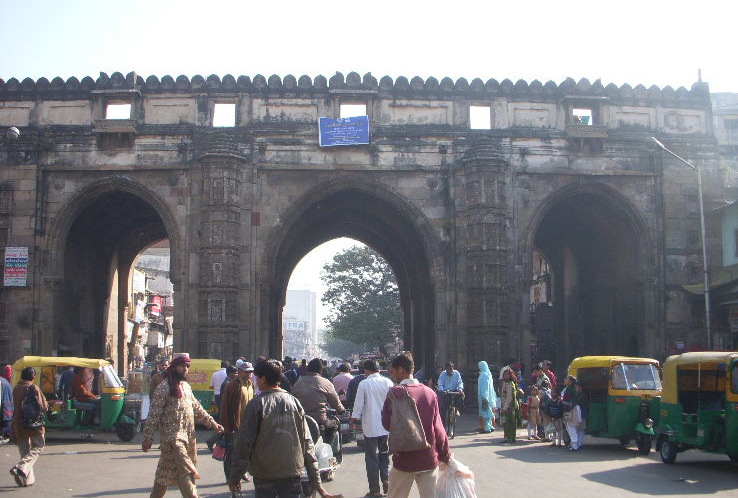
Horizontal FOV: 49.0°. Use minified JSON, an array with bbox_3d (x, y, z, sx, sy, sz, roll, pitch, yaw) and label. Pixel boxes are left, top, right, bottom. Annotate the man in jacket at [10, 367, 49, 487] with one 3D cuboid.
[{"bbox_3d":[-4.644,2.383,10.980,0.460,1.565,0.400,-3,-8,22],"label":"man in jacket"}]

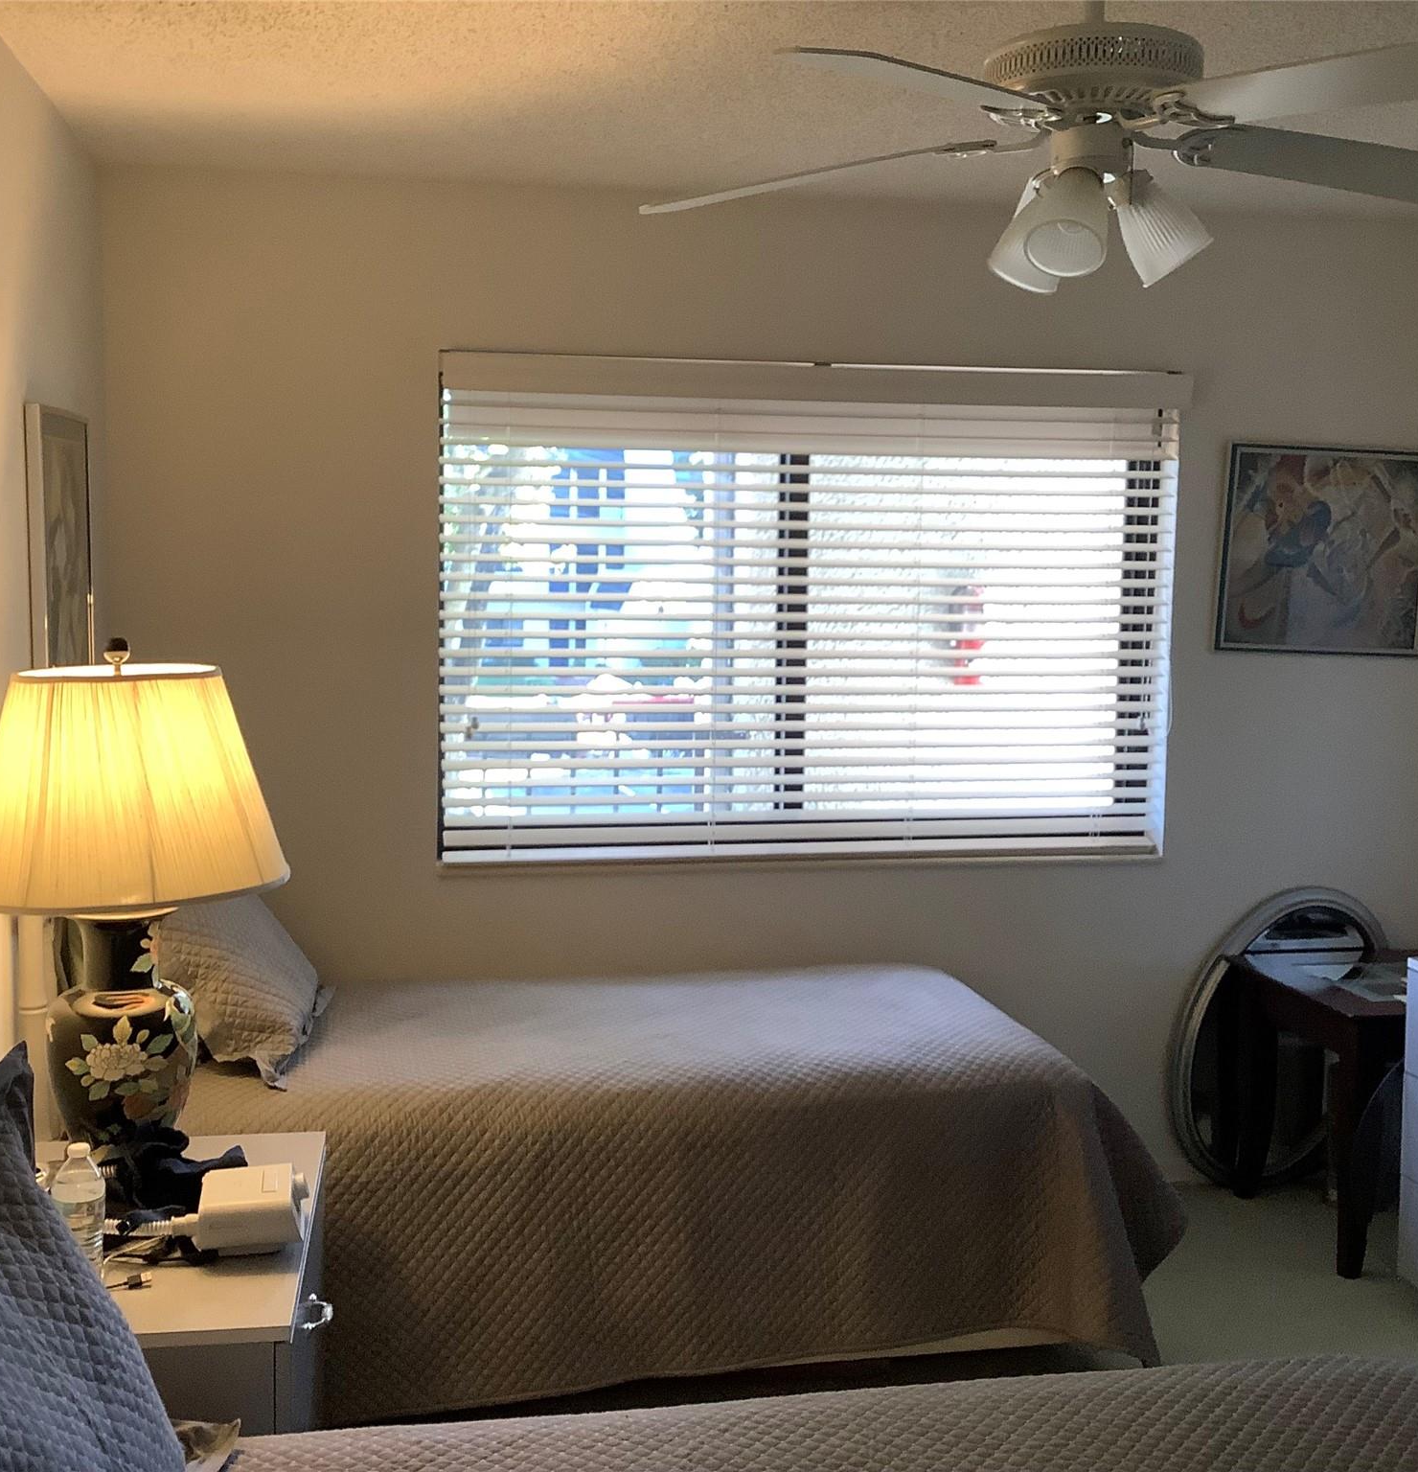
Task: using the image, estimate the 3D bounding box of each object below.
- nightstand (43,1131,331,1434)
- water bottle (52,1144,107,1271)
[{"bbox_3d":[-0.790,0.997,2.455,0.510,0.651,0.733,0,6,-10],"label":"nightstand"},{"bbox_3d":[-0.768,0.597,2.150,0.066,0.205,0.066,0,6,-10],"label":"water bottle"}]

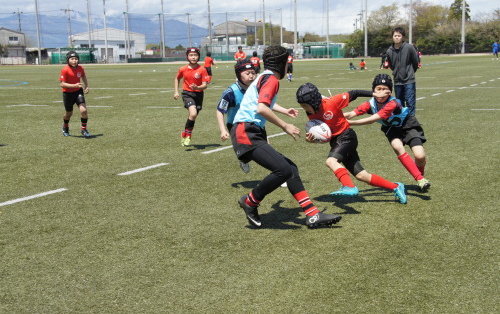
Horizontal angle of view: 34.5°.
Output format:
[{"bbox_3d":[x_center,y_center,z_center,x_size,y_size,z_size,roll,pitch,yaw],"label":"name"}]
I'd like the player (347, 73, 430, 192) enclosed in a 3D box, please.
[{"bbox_3d":[1.295,-0.211,7.560,0.620,1.130,0.850,6,10,45],"label":"player"}]

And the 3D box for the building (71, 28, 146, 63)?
[{"bbox_3d":[-31.607,-24.907,180.196,16.000,7.800,20.000,-2,7,-5],"label":"building"}]

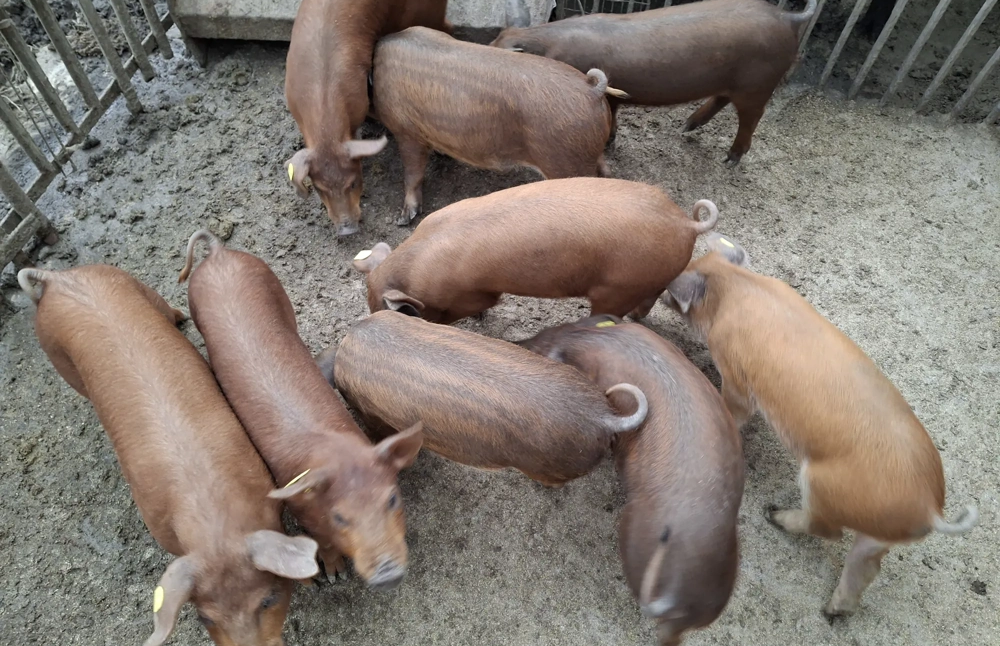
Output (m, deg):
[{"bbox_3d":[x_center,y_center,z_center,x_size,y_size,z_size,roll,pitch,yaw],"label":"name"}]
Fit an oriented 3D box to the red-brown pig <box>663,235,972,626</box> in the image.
[{"bbox_3d":[0.597,0.157,1.548,0.240,0.430,0.792,-21,59,-16],"label":"red-brown pig"}]

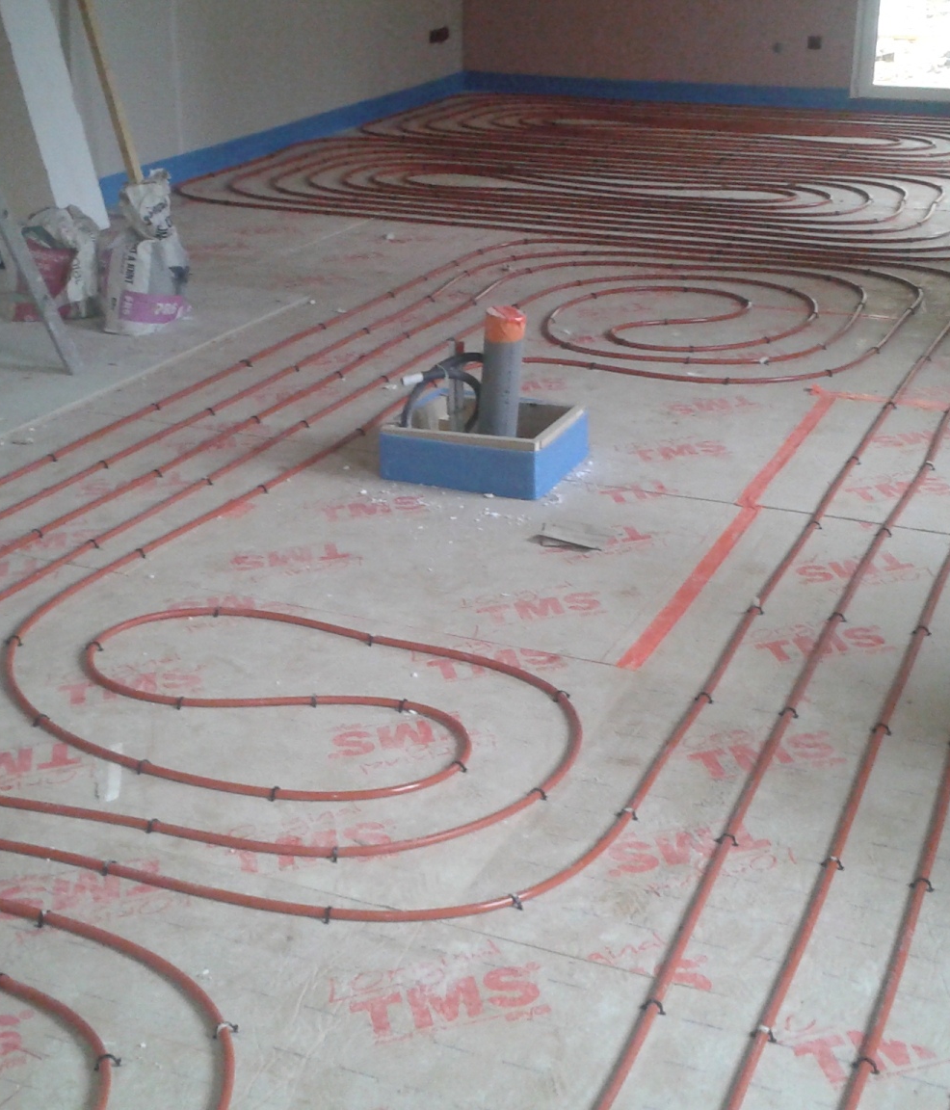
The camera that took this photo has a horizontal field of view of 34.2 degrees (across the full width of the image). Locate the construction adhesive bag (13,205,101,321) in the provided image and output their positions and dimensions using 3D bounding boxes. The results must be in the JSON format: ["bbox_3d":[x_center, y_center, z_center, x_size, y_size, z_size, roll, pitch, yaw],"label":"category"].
[{"bbox_3d":[-1.520,-1.056,5.593,0.265,0.398,0.195,4,25,11],"label":"construction adhesive bag"}]

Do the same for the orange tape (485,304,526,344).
[{"bbox_3d":[0.081,-0.610,4.111,0.110,0.083,0.110,2,26,-1],"label":"orange tape"}]

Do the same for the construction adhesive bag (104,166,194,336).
[{"bbox_3d":[-1.176,-1.079,5.466,0.165,0.536,0.310,13,28,28],"label":"construction adhesive bag"}]

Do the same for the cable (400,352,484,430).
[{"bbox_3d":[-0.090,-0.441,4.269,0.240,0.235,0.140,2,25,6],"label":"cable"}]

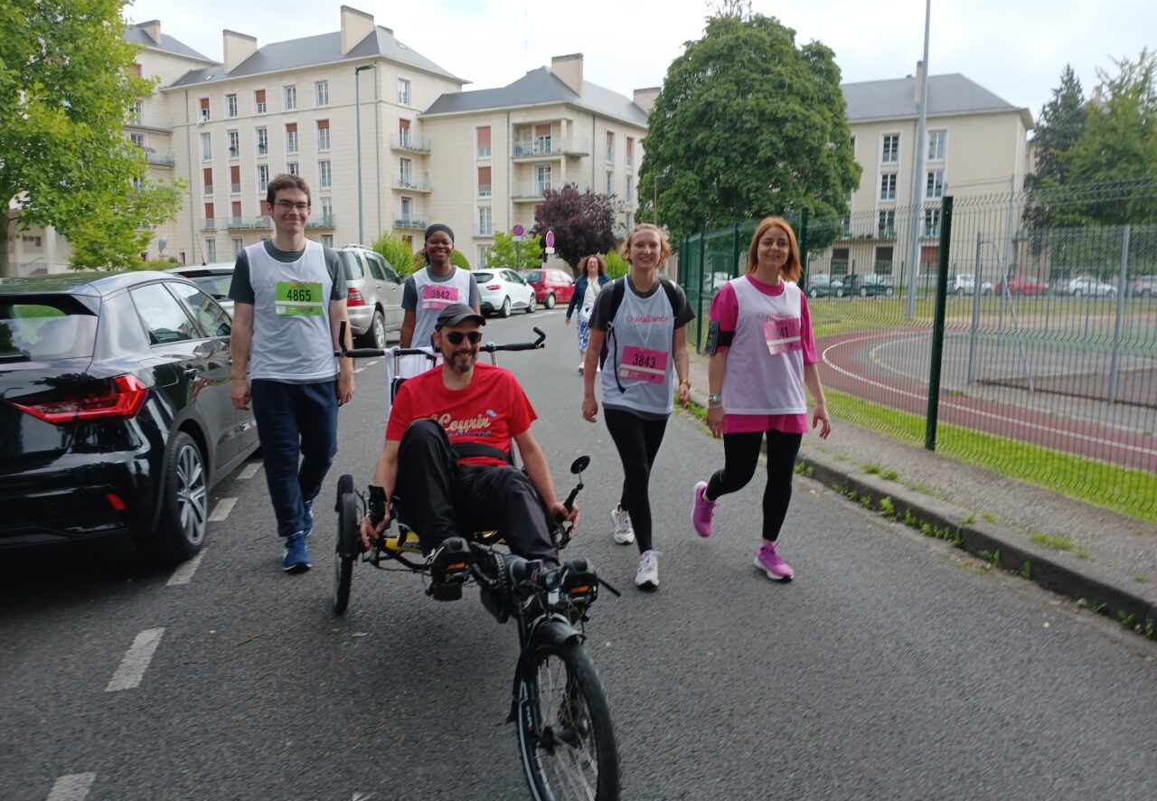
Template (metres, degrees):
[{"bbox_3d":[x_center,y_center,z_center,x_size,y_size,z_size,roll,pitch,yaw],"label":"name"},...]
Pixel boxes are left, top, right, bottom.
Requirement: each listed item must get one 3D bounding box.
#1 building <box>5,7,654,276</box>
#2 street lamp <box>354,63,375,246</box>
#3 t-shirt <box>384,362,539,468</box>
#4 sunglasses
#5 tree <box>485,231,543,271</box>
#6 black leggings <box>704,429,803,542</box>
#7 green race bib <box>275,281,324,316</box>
[{"bbox_3d":[-20.007,-20.796,73.758,44.000,22.000,26.000,6,10,31],"label":"building"},{"bbox_3d":[-6.916,-6.899,28.490,0.720,8.000,0.250,2,8,6],"label":"street lamp"},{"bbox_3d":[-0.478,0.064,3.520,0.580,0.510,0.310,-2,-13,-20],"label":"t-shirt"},{"bbox_3d":[-0.465,-0.254,3.398,0.145,0.048,0.145,-3,9,-27],"label":"sunglasses"},{"bbox_3d":[-3.014,-6.255,40.527,2.800,3.320,2.700,1,8,0],"label":"tree"},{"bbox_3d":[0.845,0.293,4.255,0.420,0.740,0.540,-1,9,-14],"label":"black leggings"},{"bbox_3d":[-1.282,-0.467,3.990,0.214,0.150,0.015,-2,9,-19],"label":"green race bib"}]

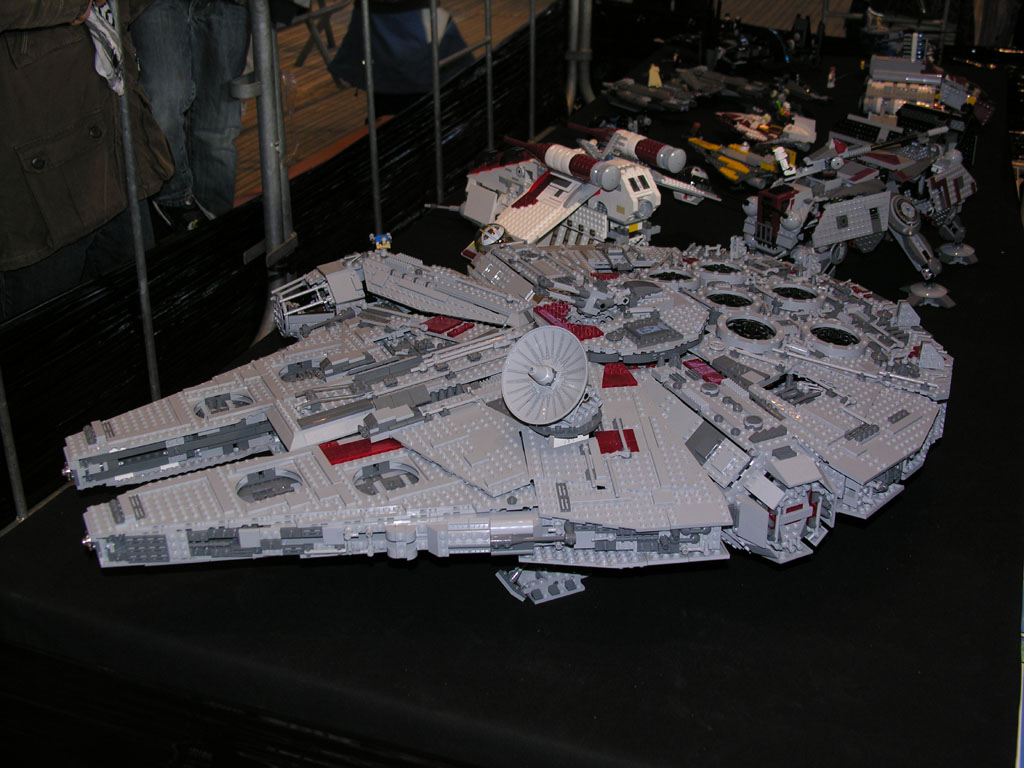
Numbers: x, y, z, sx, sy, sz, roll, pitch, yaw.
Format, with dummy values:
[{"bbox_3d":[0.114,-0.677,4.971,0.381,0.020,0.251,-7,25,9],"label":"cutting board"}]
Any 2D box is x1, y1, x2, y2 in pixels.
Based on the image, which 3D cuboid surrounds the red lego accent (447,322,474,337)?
[{"bbox_3d":[-0.049,-0.051,1.221,0.009,0.005,0.032,13,31,40],"label":"red lego accent"}]

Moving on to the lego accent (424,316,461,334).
[{"bbox_3d":[-0.069,-0.056,1.241,0.033,0.005,0.031,13,31,40],"label":"lego accent"}]

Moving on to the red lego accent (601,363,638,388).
[{"bbox_3d":[0.094,-0.007,1.105,0.032,0.005,0.036,-4,37,-4],"label":"red lego accent"}]

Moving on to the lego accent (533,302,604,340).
[{"bbox_3d":[0.053,-0.056,1.156,0.037,0.006,0.076,-13,30,-22],"label":"lego accent"}]

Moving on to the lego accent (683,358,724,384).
[{"bbox_3d":[0.165,-0.011,1.092,0.016,0.005,0.045,-13,30,-22],"label":"lego accent"}]

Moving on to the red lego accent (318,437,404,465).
[{"bbox_3d":[-0.129,0.054,1.085,0.064,0.005,0.037,-14,32,-22],"label":"red lego accent"}]

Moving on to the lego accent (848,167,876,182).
[{"bbox_3d":[0.449,-0.268,1.630,0.042,0.005,0.013,-18,33,-30],"label":"lego accent"}]

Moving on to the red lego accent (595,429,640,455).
[{"bbox_3d":[0.086,0.048,1.032,0.032,0.005,0.030,-4,37,-4],"label":"red lego accent"}]

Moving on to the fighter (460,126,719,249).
[{"bbox_3d":[0.077,-0.268,1.739,0.390,0.185,0.380,-19,34,-32],"label":"fighter"}]

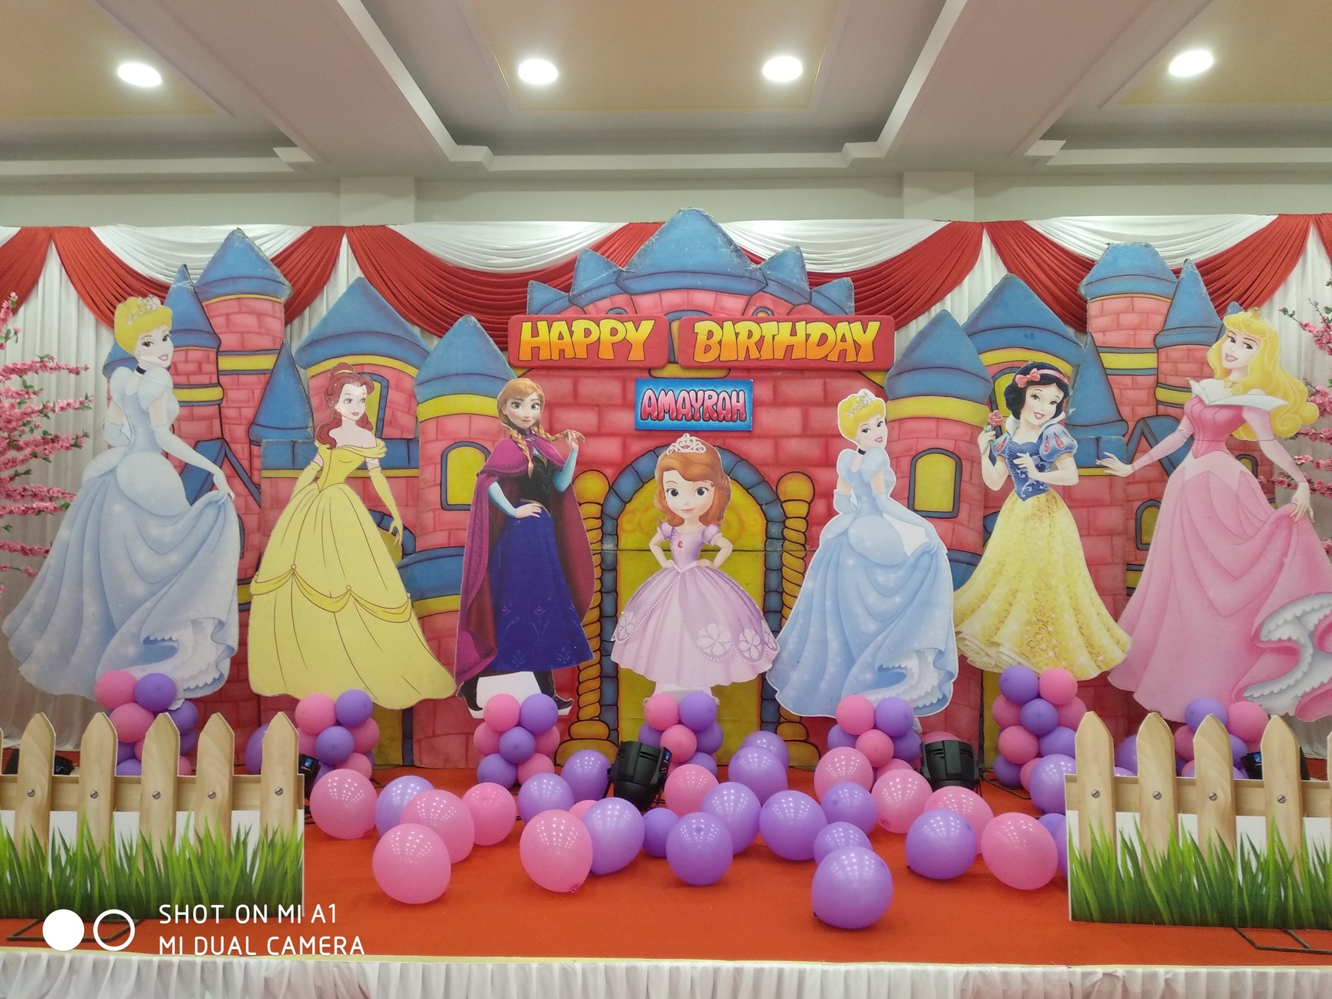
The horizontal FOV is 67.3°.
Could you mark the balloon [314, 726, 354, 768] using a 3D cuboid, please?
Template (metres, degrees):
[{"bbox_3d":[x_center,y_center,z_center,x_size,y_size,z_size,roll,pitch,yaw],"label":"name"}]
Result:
[{"bbox_3d":[-1.404,1.043,4.230,0.165,0.167,0.175,0,-1,0],"label":"balloon"}]

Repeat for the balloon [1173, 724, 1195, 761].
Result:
[{"bbox_3d":[2.270,1.049,4.300,0.160,0.165,0.160,0,0,0],"label":"balloon"}]

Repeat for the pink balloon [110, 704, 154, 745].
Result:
[{"bbox_3d":[-2.170,0.912,4.059,0.170,0.165,0.168,0,-1,2],"label":"pink balloon"}]

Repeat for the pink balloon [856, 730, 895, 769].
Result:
[{"bbox_3d":[0.907,1.081,4.330,0.167,0.172,0.167,0,0,0],"label":"pink balloon"}]

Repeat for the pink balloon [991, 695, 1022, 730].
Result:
[{"bbox_3d":[1.523,0.947,4.450,0.162,0.167,0.162,0,0,0],"label":"pink balloon"}]

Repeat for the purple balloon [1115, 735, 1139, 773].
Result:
[{"bbox_3d":[2.045,1.121,4.270,0.244,0.253,0.240,0,-1,0],"label":"purple balloon"}]

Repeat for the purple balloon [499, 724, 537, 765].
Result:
[{"bbox_3d":[-0.617,1.024,4.170,0.152,0.152,0.152,0,-1,2],"label":"purple balloon"}]

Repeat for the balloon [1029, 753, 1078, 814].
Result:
[{"bbox_3d":[1.537,1.111,3.905,0.234,0.241,0.238,0,-1,2],"label":"balloon"}]

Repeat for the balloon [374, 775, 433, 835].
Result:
[{"bbox_3d":[-0.919,1.101,3.571,0.230,0.237,0.235,0,-1,2],"label":"balloon"}]

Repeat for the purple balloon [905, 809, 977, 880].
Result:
[{"bbox_3d":[0.873,1.093,3.169,0.216,0.208,0.212,0,-1,2],"label":"purple balloon"}]

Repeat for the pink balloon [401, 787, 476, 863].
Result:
[{"bbox_3d":[-0.768,1.109,3.380,0.250,0.253,0.250,0,-1,0],"label":"pink balloon"}]

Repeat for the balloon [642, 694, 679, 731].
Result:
[{"bbox_3d":[-0.017,0.887,4.180,0.152,0.155,0.154,0,-1,2],"label":"balloon"}]

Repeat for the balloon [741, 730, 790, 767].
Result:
[{"bbox_3d":[0.447,1.149,4.500,0.222,0.229,0.222,0,0,0],"label":"balloon"}]

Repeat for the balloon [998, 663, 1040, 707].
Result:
[{"bbox_3d":[1.558,0.818,4.420,0.182,0.182,0.182,0,0,2],"label":"balloon"}]

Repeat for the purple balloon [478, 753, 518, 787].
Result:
[{"bbox_3d":[-0.707,1.144,4.207,0.160,0.165,0.163,0,-1,2],"label":"purple balloon"}]

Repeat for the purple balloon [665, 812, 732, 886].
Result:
[{"bbox_3d":[0.102,1.087,3.116,0.207,0.214,0.211,0,-1,2],"label":"purple balloon"}]

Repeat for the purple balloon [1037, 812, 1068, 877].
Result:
[{"bbox_3d":[1.320,1.152,3.300,0.220,0.227,0.220,0,0,0],"label":"purple balloon"}]

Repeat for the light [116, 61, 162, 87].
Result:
[{"bbox_3d":[-2.338,-1.888,4.439,0.175,0.030,0.175,0,-1,2],"label":"light"}]

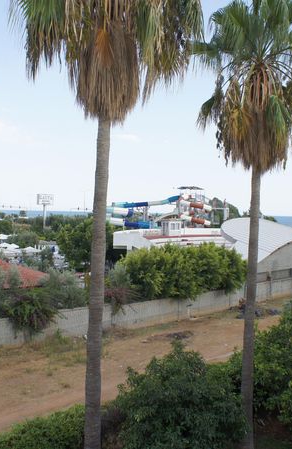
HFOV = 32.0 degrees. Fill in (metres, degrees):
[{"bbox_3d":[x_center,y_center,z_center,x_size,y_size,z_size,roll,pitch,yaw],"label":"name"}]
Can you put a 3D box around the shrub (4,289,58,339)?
[{"bbox_3d":[-7.263,5.451,31.920,1.900,2.850,2.600,2,2,44],"label":"shrub"}]

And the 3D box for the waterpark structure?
[{"bbox_3d":[3.218,-0.883,93.001,22.000,12.000,12.000,1,1,2],"label":"waterpark structure"}]

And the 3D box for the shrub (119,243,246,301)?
[{"bbox_3d":[3.656,4.129,45.329,4.200,5.200,12.500,2,2,44],"label":"shrub"}]

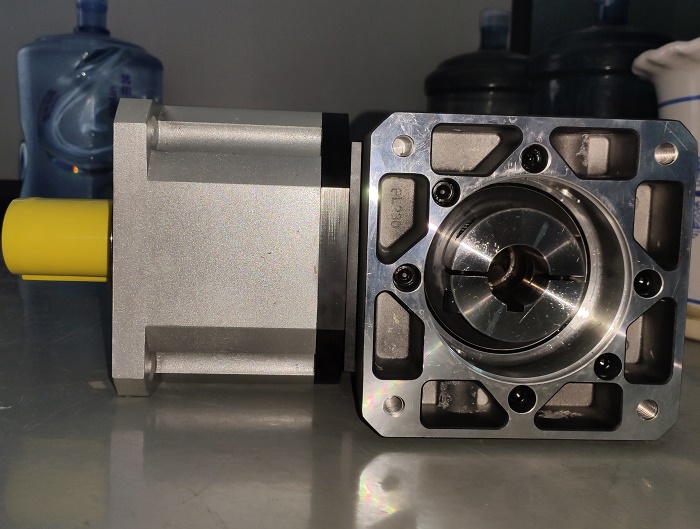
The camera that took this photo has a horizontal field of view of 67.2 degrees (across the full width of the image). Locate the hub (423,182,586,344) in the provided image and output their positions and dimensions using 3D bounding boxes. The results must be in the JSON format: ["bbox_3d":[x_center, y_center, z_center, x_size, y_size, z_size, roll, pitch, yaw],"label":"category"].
[{"bbox_3d":[0.097,0.005,0.325,0.084,0.084,0.046,1,5,-2],"label":"hub"}]

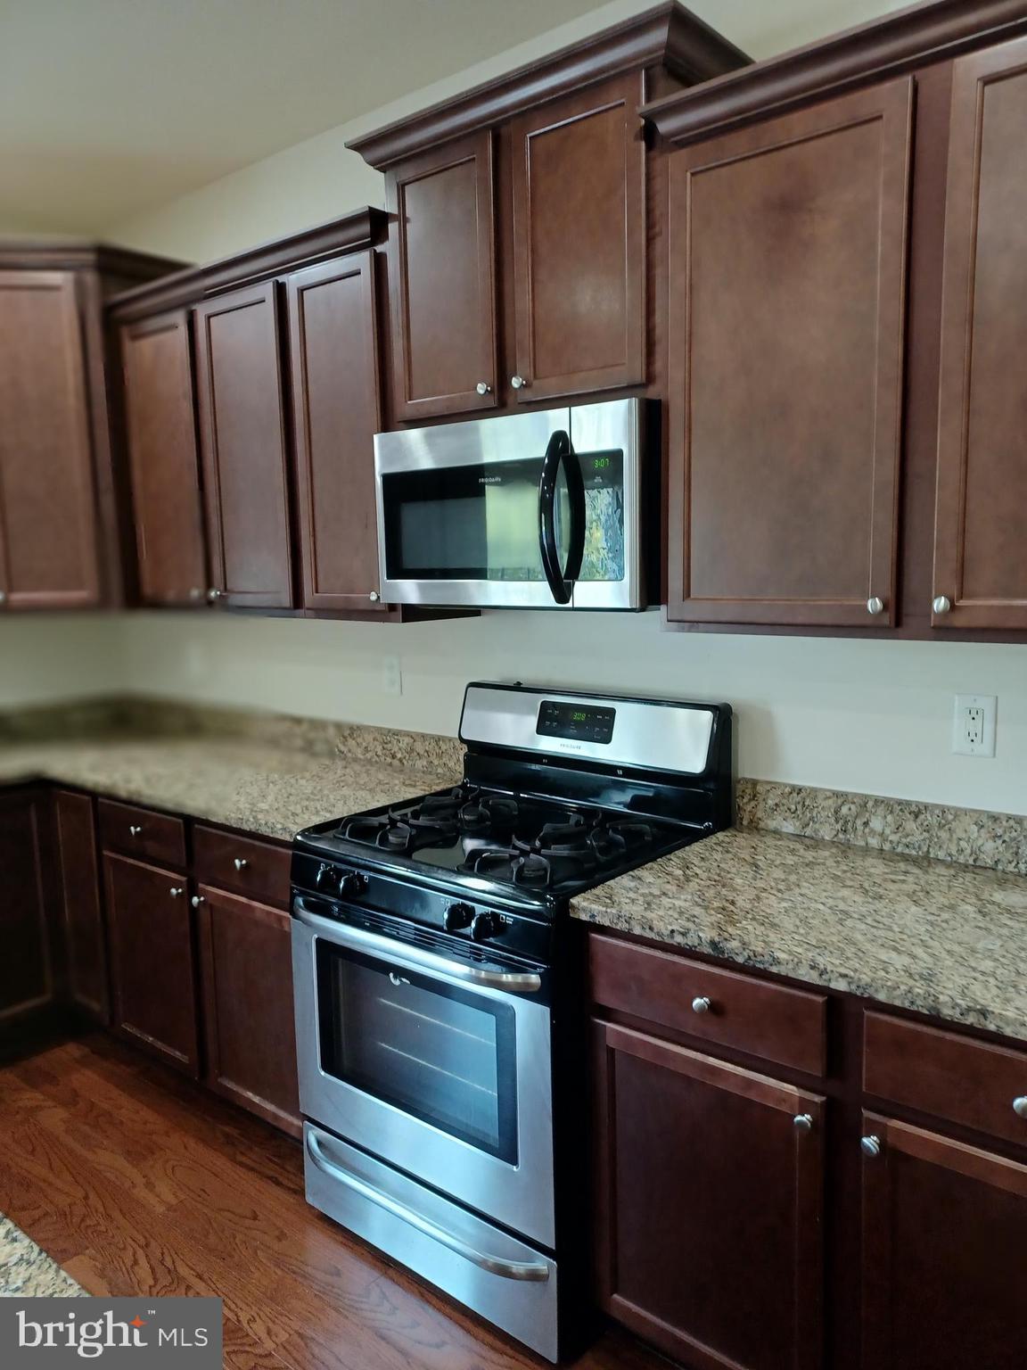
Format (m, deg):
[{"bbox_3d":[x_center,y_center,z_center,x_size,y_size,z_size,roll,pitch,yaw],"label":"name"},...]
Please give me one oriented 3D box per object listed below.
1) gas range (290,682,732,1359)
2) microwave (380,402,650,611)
[{"bbox_3d":[-0.017,0.646,2.272,0.757,1.190,0.705,5,9,40],"label":"gas range"},{"bbox_3d":[0.070,-0.388,2.272,0.754,0.408,0.410,5,9,40],"label":"microwave"}]

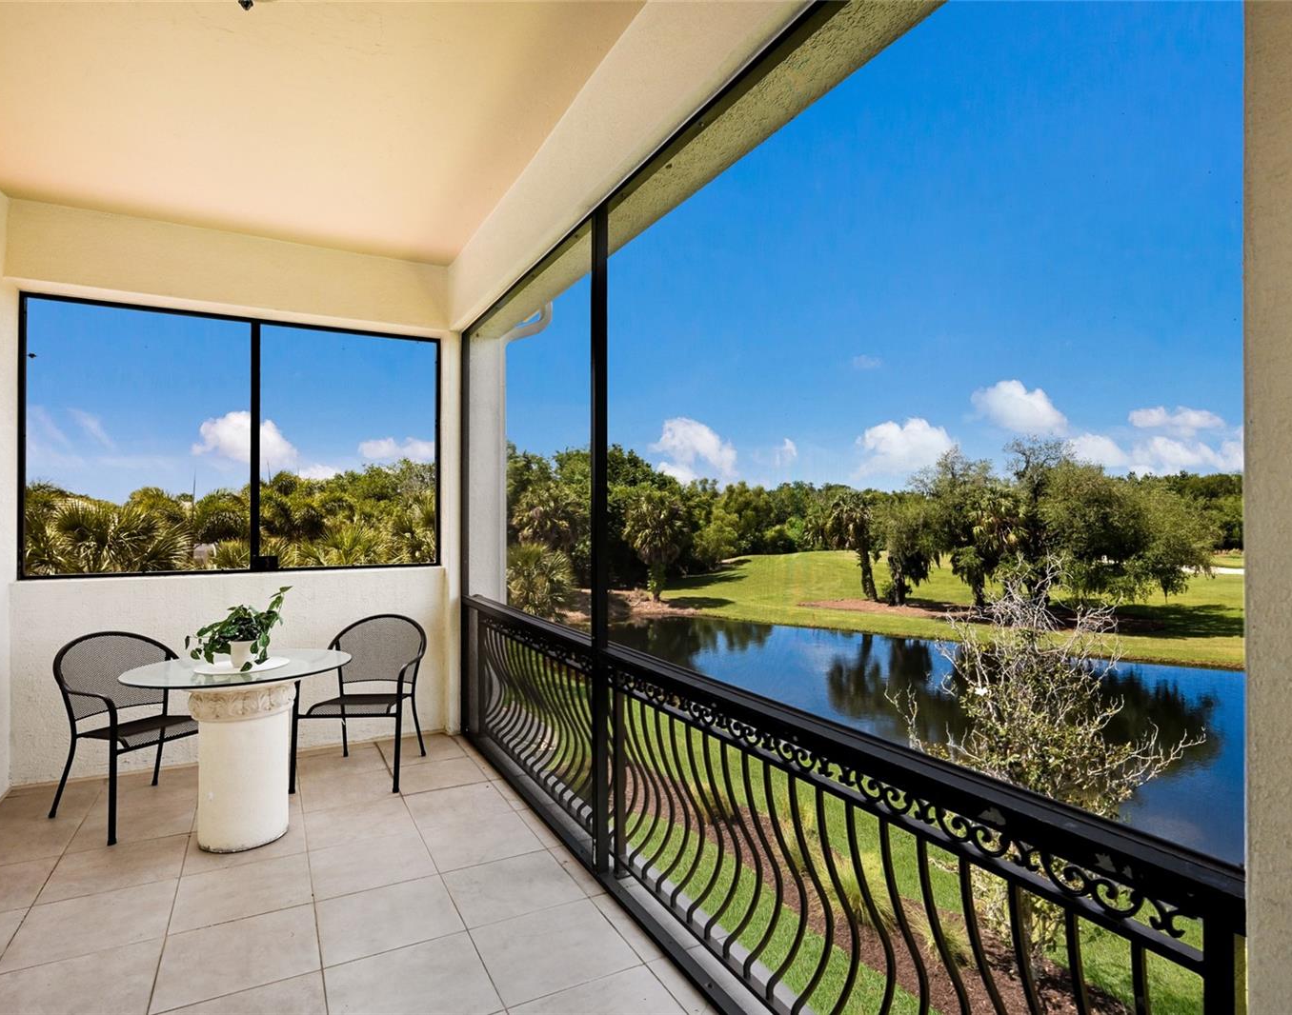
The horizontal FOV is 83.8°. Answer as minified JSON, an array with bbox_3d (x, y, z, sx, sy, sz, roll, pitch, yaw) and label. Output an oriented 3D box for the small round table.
[{"bbox_3d":[-1.807,1.089,3.245,0.900,0.767,0.900,0,0,-28],"label":"small round table"}]

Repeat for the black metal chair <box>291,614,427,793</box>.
[{"bbox_3d":[-1.553,1.058,4.005,0.550,0.840,0.590,0,0,1],"label":"black metal chair"}]

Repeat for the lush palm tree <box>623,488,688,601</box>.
[{"bbox_3d":[0.556,2.154,42.000,3.800,6.500,3.800,0,0,0],"label":"lush palm tree"}]

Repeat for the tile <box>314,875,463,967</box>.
[{"bbox_3d":[-0.941,1.500,2.629,0.466,0.012,0.447,0,0,-28],"label":"tile"}]

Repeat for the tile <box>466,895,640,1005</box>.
[{"bbox_3d":[-0.311,1.475,2.405,0.456,0.012,0.452,0,0,-28],"label":"tile"}]

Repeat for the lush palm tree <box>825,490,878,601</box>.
[{"bbox_3d":[11.991,2.223,42.000,3.200,6.400,3.200,0,0,0],"label":"lush palm tree"}]

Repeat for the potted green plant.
[{"bbox_3d":[-1.783,0.522,3.156,0.420,0.360,0.370,0,0,-28],"label":"potted green plant"}]

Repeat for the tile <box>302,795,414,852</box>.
[{"bbox_3d":[-1.361,1.500,3.418,0.466,0.012,0.447,0,0,-28],"label":"tile"}]

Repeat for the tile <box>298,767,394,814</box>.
[{"bbox_3d":[-1.551,1.482,3.765,0.456,0.012,0.452,0,0,-28],"label":"tile"}]

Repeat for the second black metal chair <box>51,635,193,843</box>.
[{"bbox_3d":[-2.492,1.066,3.540,0.610,0.855,0.575,0,0,29],"label":"second black metal chair"}]

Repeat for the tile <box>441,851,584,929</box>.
[{"bbox_3d":[-0.519,1.478,2.799,0.456,0.012,0.452,0,0,-28],"label":"tile"}]

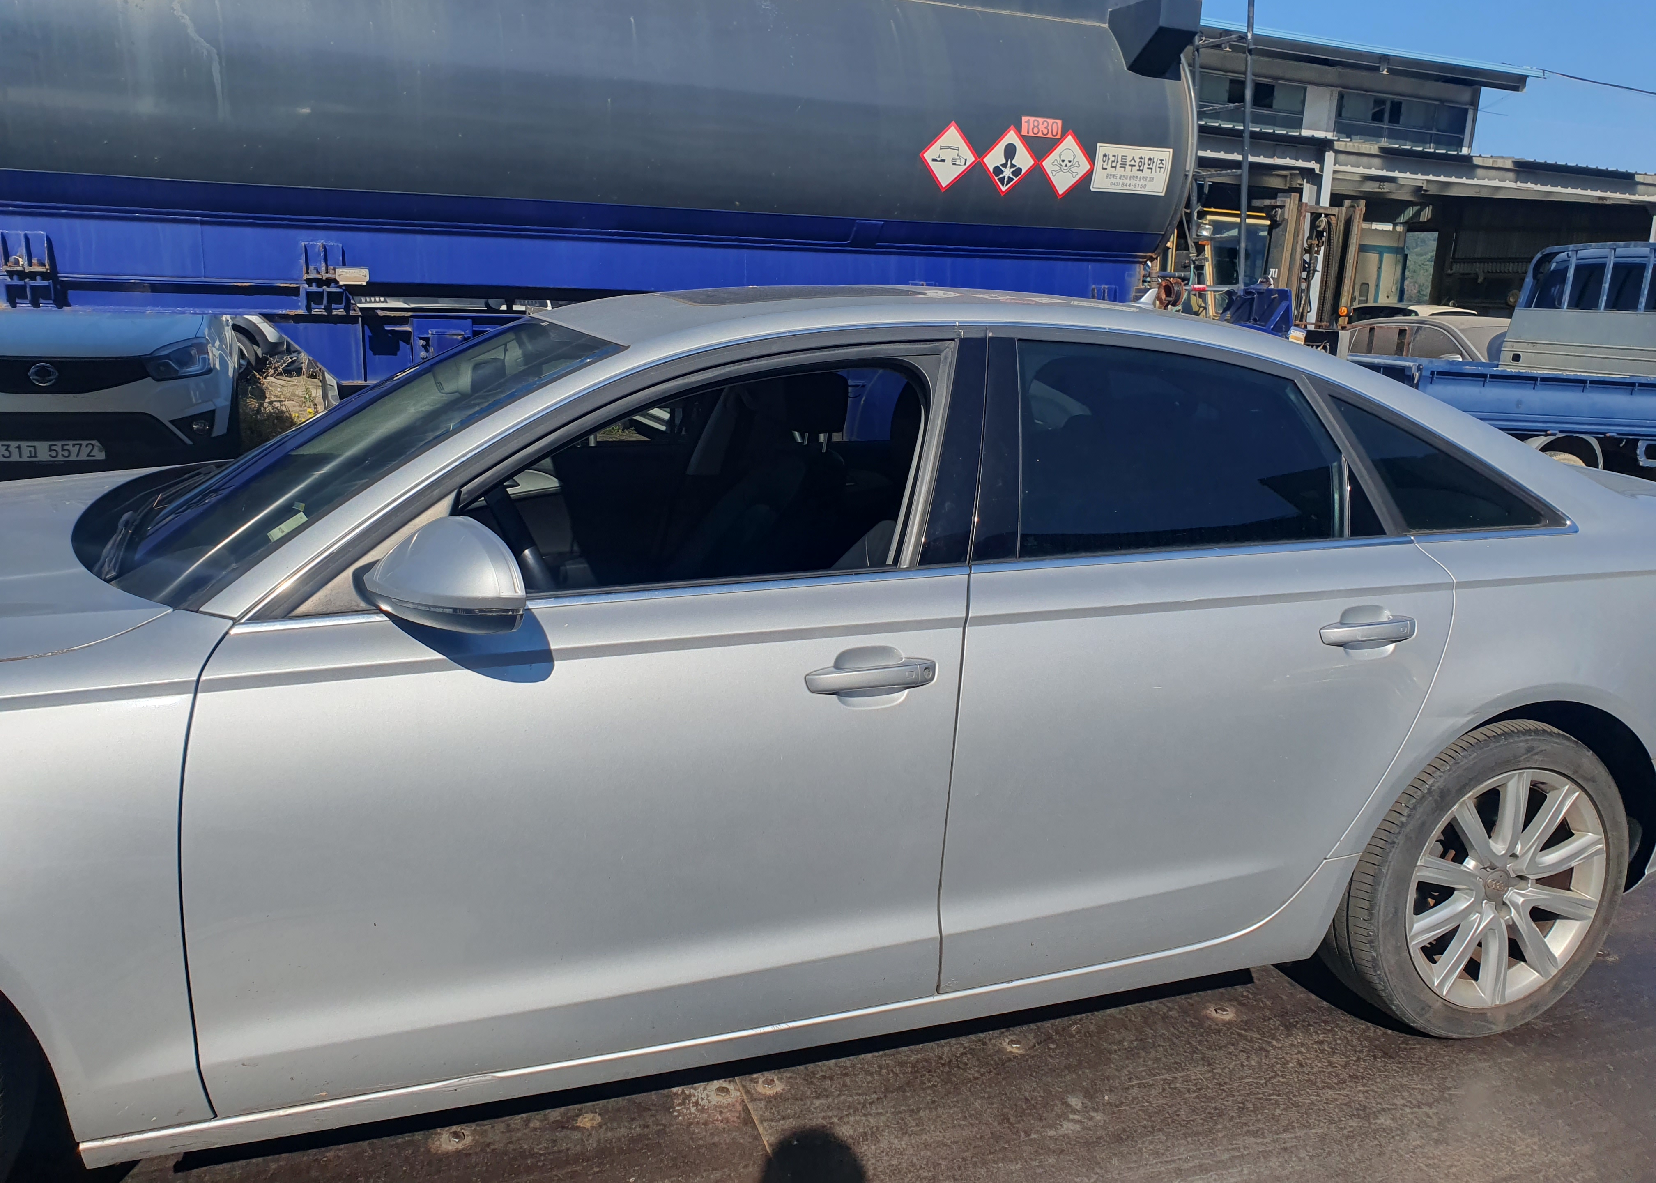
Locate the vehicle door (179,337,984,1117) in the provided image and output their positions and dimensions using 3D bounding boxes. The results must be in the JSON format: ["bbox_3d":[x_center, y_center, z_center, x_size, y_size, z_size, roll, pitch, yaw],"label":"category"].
[{"bbox_3d":[-0.297,0.154,1.973,1.270,1.125,0.320,-3,11,-18],"label":"vehicle door"}]

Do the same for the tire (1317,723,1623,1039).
[{"bbox_3d":[1.324,0.575,2.584,0.670,0.670,0.248,-3,11,-18],"label":"tire"}]

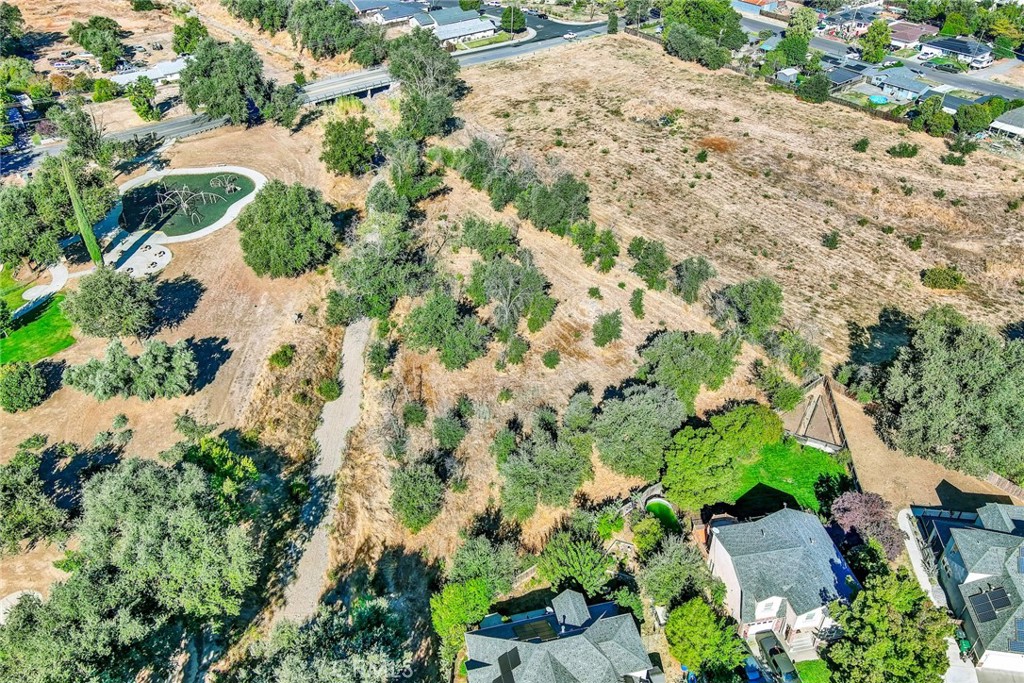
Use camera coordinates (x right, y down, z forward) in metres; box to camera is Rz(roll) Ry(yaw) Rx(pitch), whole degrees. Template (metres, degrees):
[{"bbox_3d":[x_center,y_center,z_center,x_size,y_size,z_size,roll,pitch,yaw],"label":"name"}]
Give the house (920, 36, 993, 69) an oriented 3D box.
[{"bbox_3d":[136.700,-90.180,254.010,11.900,4.600,17.400,-27,44,-32],"label":"house"}]

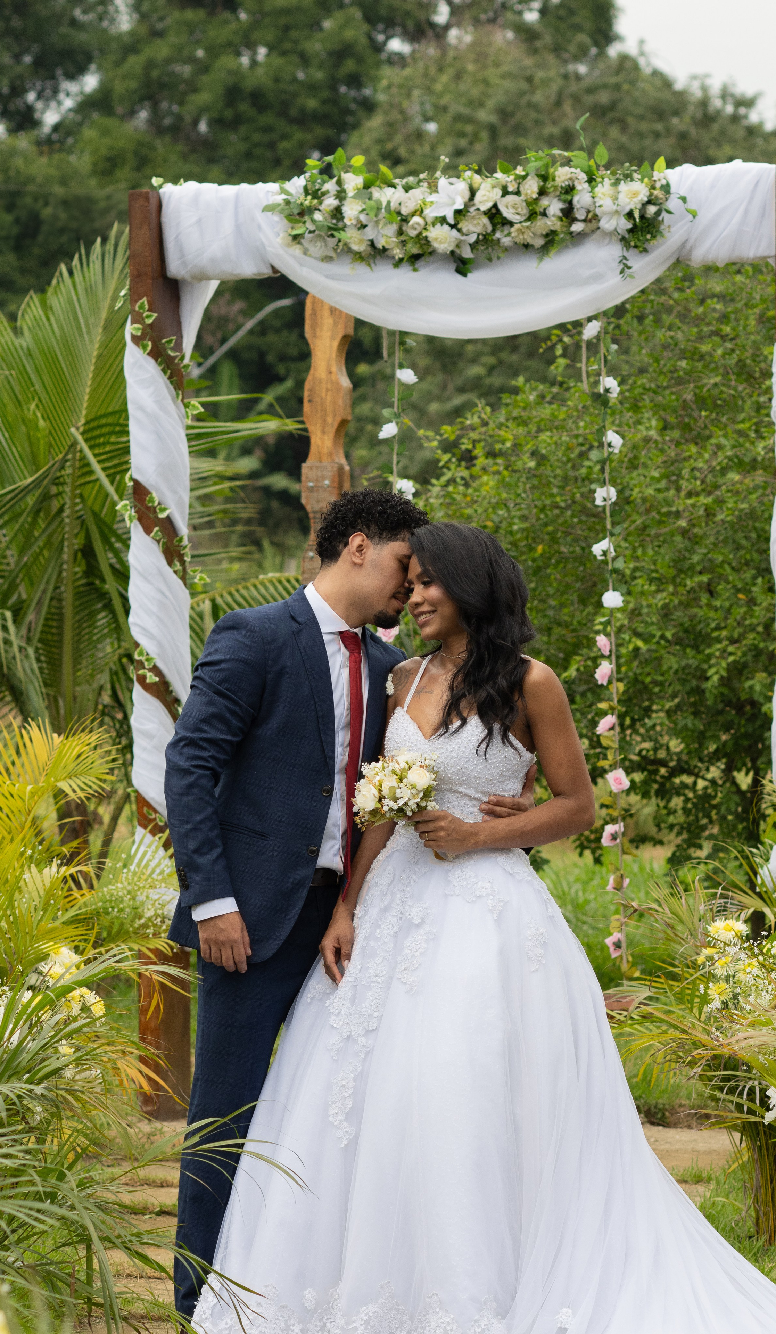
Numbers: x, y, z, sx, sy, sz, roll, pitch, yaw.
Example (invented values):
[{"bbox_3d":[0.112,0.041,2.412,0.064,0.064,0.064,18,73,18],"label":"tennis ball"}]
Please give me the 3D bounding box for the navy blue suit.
[{"bbox_3d":[-0.182,0.581,9.450,0.540,1.490,0.420,-2,2,-44],"label":"navy blue suit"}]

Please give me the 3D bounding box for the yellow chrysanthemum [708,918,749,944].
[{"bbox_3d":[0.758,0.591,10.500,0.090,0.060,0.080,0,2,0],"label":"yellow chrysanthemum"}]

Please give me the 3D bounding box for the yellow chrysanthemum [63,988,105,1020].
[{"bbox_3d":[-0.582,0.644,9.000,0.080,0.062,0.075,-1,2,-17],"label":"yellow chrysanthemum"}]

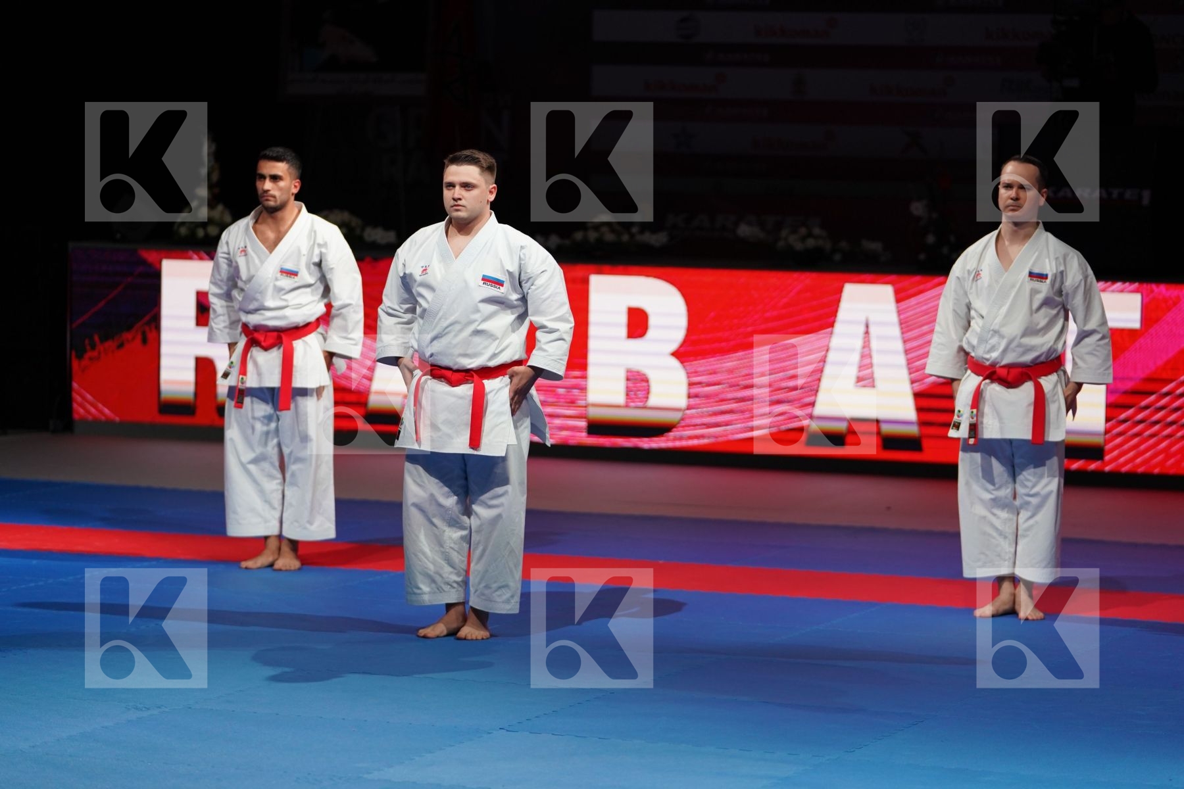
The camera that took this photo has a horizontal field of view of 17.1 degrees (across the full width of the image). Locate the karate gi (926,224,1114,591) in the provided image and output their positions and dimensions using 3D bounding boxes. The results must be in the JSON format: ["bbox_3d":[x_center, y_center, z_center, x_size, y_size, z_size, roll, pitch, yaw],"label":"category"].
[{"bbox_3d":[1.595,0.030,14.836,0.710,1.356,0.355,3,3,20],"label":"karate gi"}]

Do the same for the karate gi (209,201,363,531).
[{"bbox_3d":[-1.245,-0.093,16.036,0.680,1.372,0.355,3,3,20],"label":"karate gi"}]

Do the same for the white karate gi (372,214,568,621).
[{"bbox_3d":[-0.413,0.064,13.764,0.721,1.395,0.355,3,3,20],"label":"white karate gi"}]

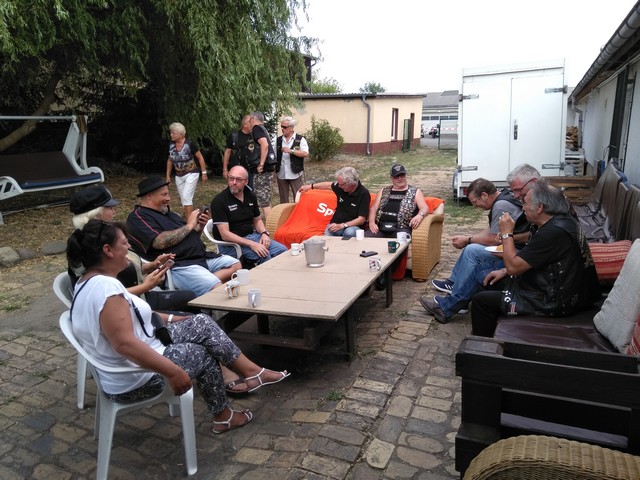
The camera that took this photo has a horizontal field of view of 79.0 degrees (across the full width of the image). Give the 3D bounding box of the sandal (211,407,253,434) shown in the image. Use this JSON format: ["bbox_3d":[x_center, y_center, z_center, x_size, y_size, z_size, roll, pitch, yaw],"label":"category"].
[{"bbox_3d":[-0.524,1.064,2.316,0.245,0.100,0.090,-10,17,-23],"label":"sandal"}]

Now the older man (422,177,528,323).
[{"bbox_3d":[1.289,0.043,3.198,0.920,1.100,0.560,2,16,17],"label":"older man"}]

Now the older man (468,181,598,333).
[{"bbox_3d":[1.307,0.199,2.484,0.820,1.180,0.580,3,16,19],"label":"older man"}]

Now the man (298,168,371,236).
[{"bbox_3d":[0.209,-0.227,4.265,0.760,1.140,0.900,6,18,28],"label":"man"}]

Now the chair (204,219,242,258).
[{"bbox_3d":[-0.740,0.190,3.620,0.570,0.800,0.570,5,18,29],"label":"chair"}]

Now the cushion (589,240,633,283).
[{"bbox_3d":[1.875,0.148,2.550,0.180,0.350,0.450,-13,18,-31],"label":"cushion"}]

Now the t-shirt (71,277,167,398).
[{"bbox_3d":[-1.032,0.469,1.970,0.380,0.560,0.460,-11,17,-24],"label":"t-shirt"}]

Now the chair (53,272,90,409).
[{"bbox_3d":[-1.193,0.503,2.454,0.560,0.820,0.560,-5,16,-9],"label":"chair"}]

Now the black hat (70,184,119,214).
[{"bbox_3d":[-1.353,-0.243,2.330,0.270,0.150,0.220,-6,16,-9],"label":"black hat"}]

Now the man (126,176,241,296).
[{"bbox_3d":[-0.998,0.168,2.976,0.920,1.300,0.660,1,16,15],"label":"man"}]

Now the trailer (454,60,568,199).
[{"bbox_3d":[4.220,-2.560,9.294,2.050,2.400,3.800,2,16,17],"label":"trailer"}]

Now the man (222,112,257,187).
[{"bbox_3d":[-1.031,-0.877,5.588,0.620,1.760,0.420,-12,18,-27],"label":"man"}]

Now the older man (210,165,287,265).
[{"bbox_3d":[-0.577,-0.029,3.507,0.850,1.280,0.620,7,19,33],"label":"older man"}]

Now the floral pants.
[{"bbox_3d":[-0.839,0.689,2.150,0.740,0.470,0.400,-11,17,-24],"label":"floral pants"}]

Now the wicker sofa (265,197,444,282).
[{"bbox_3d":[0.405,-0.115,4.473,1.835,0.770,0.820,4,18,26],"label":"wicker sofa"}]

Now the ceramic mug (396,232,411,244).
[{"bbox_3d":[0.787,-0.014,3.680,0.120,0.095,0.085,0,16,10],"label":"ceramic mug"}]

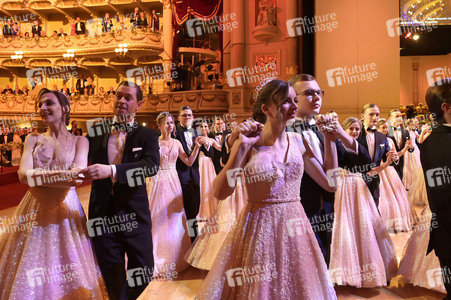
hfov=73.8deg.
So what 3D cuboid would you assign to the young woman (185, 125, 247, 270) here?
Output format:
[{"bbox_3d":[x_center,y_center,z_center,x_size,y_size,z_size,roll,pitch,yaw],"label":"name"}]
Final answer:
[{"bbox_3d":[0.083,0.454,3.550,0.850,1.680,0.720,0,2,-12],"label":"young woman"}]

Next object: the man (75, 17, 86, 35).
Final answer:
[{"bbox_3d":[-7.700,-6.180,15.950,0.560,1.770,0.330,-1,1,-13],"label":"man"}]

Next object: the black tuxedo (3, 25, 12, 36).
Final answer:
[{"bbox_3d":[-12.337,-6.378,17.022,0.540,1.450,0.340,-1,2,-37],"label":"black tuxedo"}]

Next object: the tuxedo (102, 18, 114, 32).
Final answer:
[{"bbox_3d":[-6.232,-6.279,16.022,0.560,1.450,0.360,-1,2,-21],"label":"tuxedo"}]

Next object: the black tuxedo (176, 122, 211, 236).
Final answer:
[{"bbox_3d":[-0.428,0.463,3.900,0.620,1.520,0.420,0,2,-7],"label":"black tuxedo"}]

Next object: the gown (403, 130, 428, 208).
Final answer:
[{"bbox_3d":[3.773,0.342,5.950,0.620,1.420,0.660,0,2,-14],"label":"gown"}]

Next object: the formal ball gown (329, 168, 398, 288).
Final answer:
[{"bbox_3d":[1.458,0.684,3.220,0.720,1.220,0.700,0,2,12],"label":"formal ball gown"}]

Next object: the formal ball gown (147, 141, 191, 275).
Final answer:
[{"bbox_3d":[-0.660,0.598,3.420,0.680,1.410,0.660,0,2,-12],"label":"formal ball gown"}]

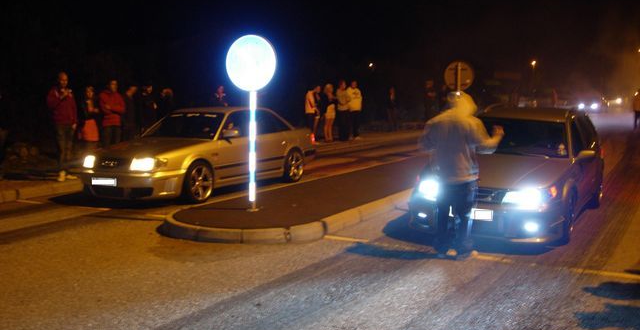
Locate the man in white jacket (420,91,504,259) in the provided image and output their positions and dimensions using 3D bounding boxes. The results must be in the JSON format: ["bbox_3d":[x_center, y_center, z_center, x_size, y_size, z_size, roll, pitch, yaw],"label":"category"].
[{"bbox_3d":[1.454,0.097,7.246,0.800,1.690,0.500,1,6,10],"label":"man in white jacket"}]

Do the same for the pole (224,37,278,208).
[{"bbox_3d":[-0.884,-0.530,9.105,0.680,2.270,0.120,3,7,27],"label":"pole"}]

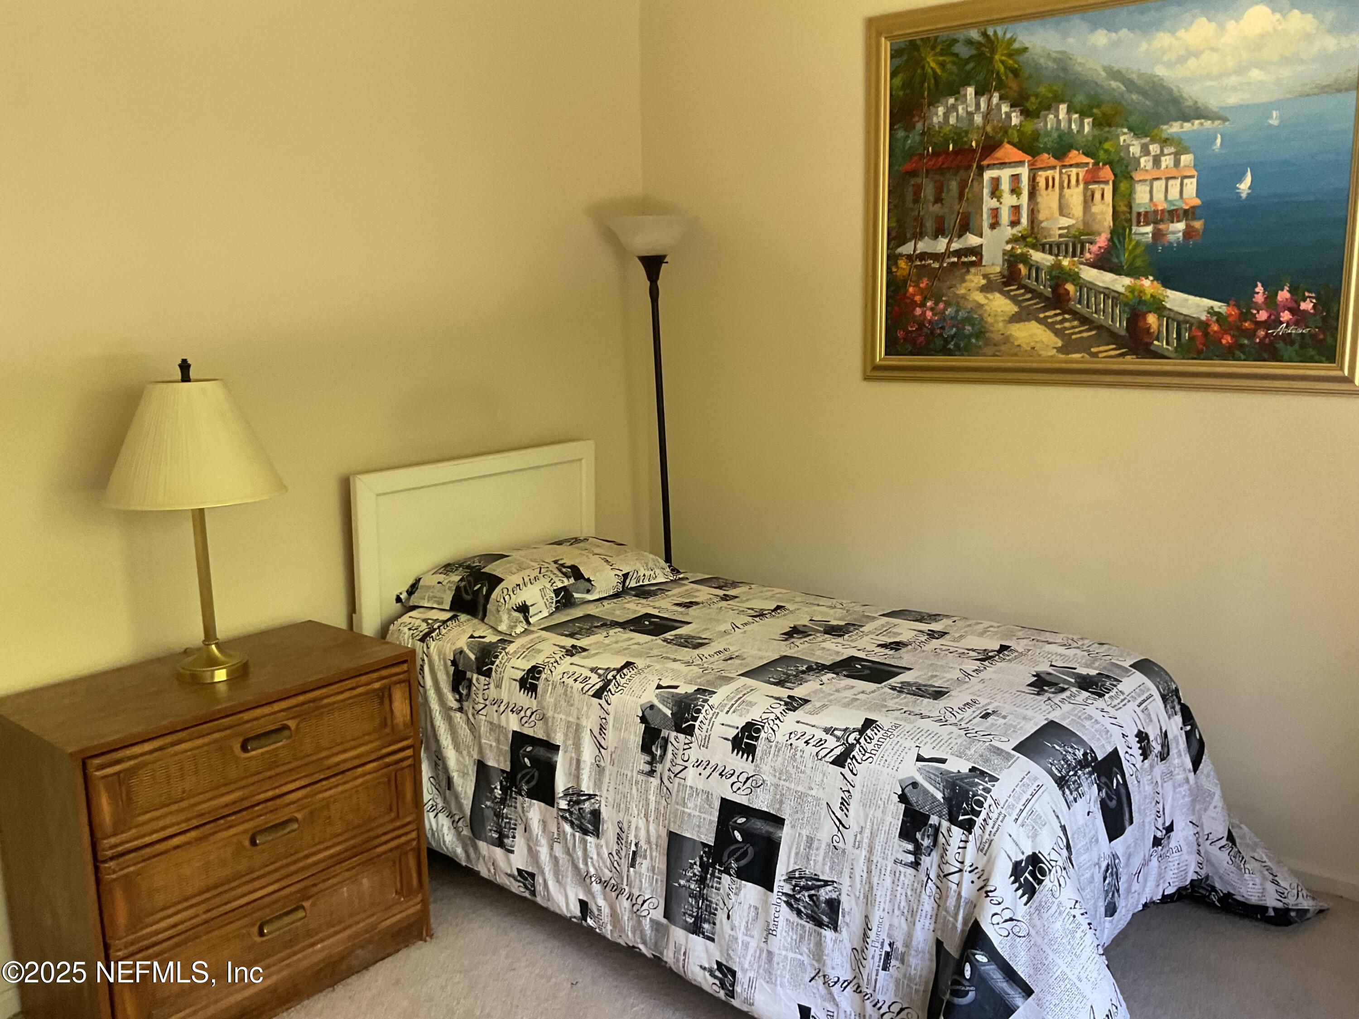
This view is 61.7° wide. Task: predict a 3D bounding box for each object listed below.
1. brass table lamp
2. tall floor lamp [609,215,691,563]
[{"bbox_3d":[-1.069,0.022,2.536,0.375,0.705,0.375,7,13,36],"label":"brass table lamp"},{"bbox_3d":[-0.051,-0.071,3.965,0.278,1.838,0.278,4,12,37],"label":"tall floor lamp"}]

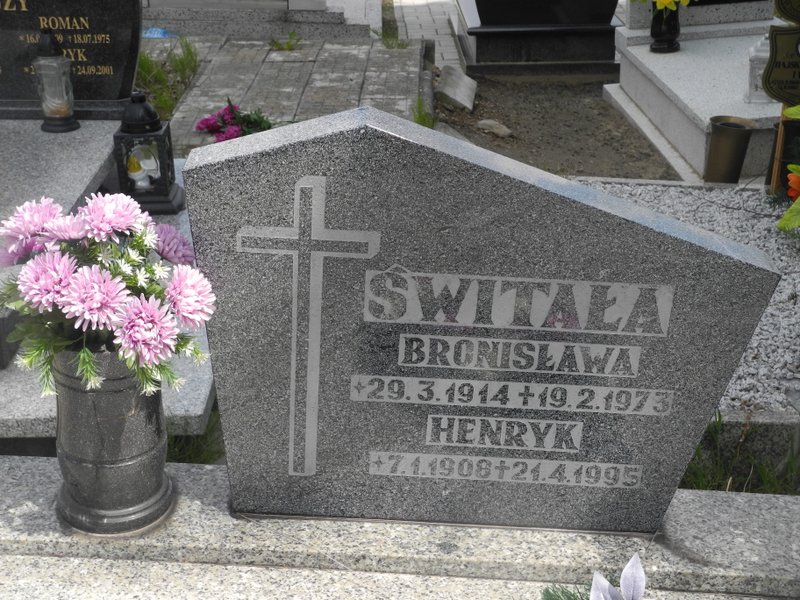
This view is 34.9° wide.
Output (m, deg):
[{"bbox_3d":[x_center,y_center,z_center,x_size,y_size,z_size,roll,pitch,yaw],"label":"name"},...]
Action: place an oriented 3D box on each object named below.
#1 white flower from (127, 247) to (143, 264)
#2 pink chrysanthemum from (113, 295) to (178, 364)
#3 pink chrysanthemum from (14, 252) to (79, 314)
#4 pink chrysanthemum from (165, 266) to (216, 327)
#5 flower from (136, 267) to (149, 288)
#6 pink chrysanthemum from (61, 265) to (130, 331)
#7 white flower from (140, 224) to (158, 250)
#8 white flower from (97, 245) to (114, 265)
[{"bbox_3d":[-0.403,-0.068,1.930,0.026,0.027,0.017,-9,9,-22],"label":"white flower"},{"bbox_3d":[-0.371,0.045,1.860,0.095,0.100,0.065,-4,15,-11],"label":"pink chrysanthemum"},{"bbox_3d":[-0.455,-0.024,1.637,0.081,0.055,0.081,15,67,30],"label":"pink chrysanthemum"},{"bbox_3d":[-0.277,-0.005,1.673,0.084,0.084,0.055,-24,-2,-43],"label":"pink chrysanthemum"},{"bbox_3d":[-0.342,-0.030,1.689,0.025,0.018,0.025,-2,60,-5],"label":"flower"},{"bbox_3d":[-0.450,-0.004,1.880,0.100,0.095,0.065,-5,11,-13],"label":"pink chrysanthemum"},{"bbox_3d":[-0.380,-0.095,1.930,0.025,0.036,0.020,-15,13,-32],"label":"white flower"},{"bbox_3d":[-0.391,-0.060,1.687,0.026,0.018,0.026,0,41,0],"label":"white flower"}]

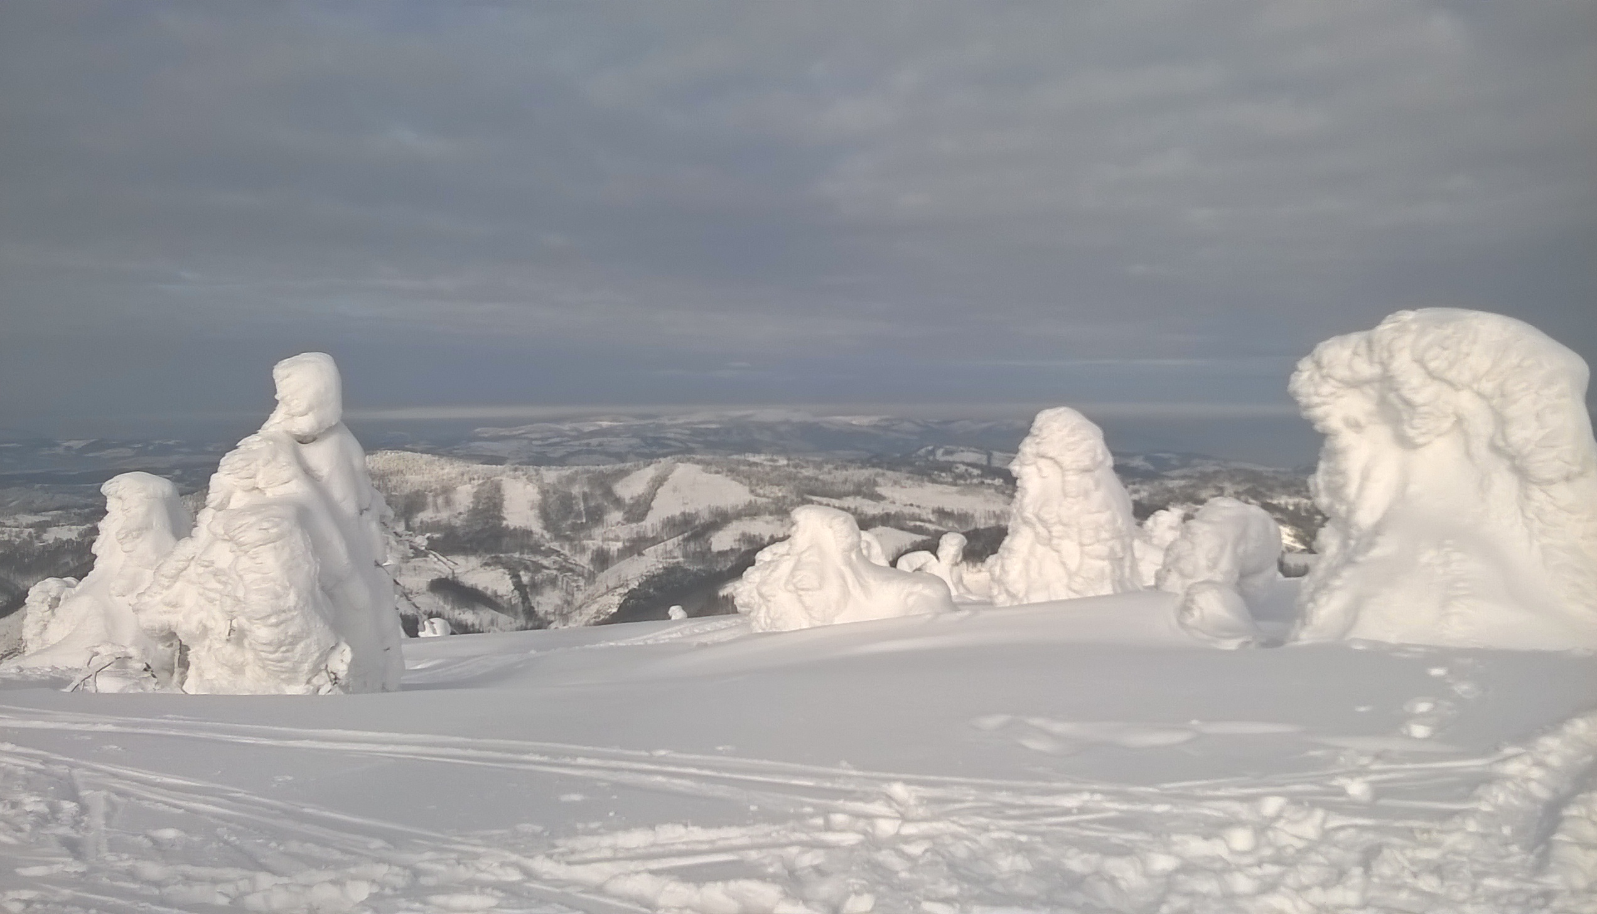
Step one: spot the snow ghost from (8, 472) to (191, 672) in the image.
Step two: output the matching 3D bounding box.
[{"bbox_3d":[-6.539,1.087,13.300,1.676,1.851,1.600,0,2,0],"label":"snow ghost"}]

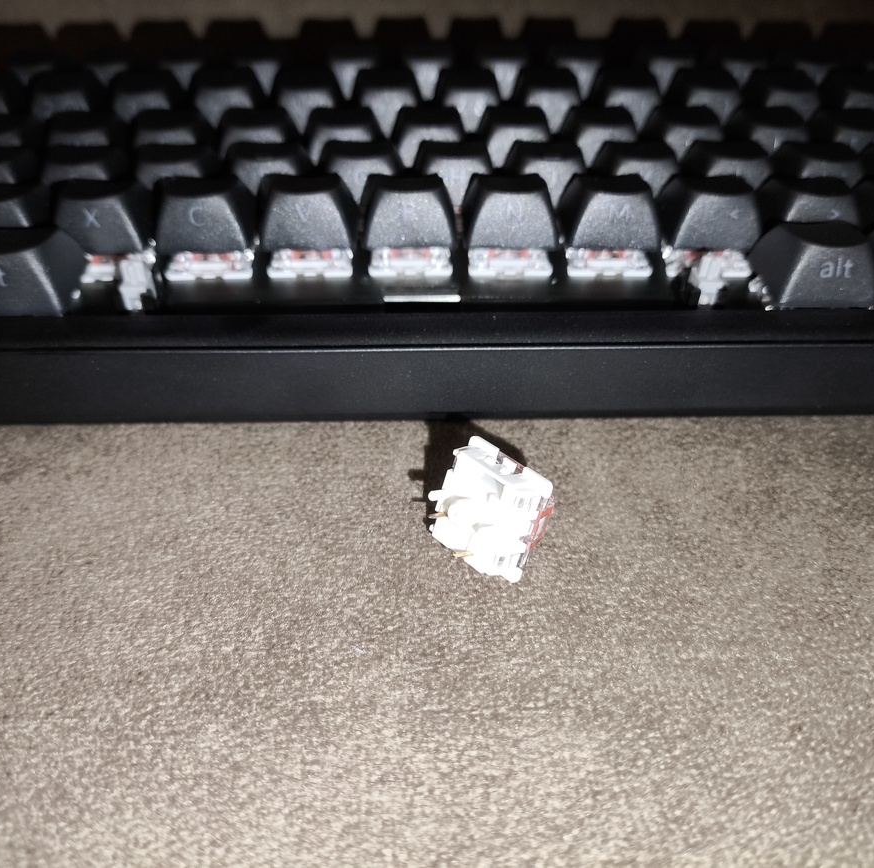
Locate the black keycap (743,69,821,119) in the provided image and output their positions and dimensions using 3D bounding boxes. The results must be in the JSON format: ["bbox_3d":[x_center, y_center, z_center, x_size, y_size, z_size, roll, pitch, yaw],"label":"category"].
[{"bbox_3d":[0.082,-0.081,0.201,0.018,0.010,0.018,-1,41,-1],"label":"black keycap"}]

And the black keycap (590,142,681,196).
[{"bbox_3d":[0.042,-0.056,0.174,0.018,0.009,0.018,-1,40,-1],"label":"black keycap"}]

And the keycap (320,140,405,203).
[{"bbox_3d":[-0.015,-0.054,0.171,0.018,0.009,0.018,-1,41,-2],"label":"keycap"}]

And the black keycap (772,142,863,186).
[{"bbox_3d":[0.079,-0.056,0.172,0.018,0.009,0.018,-1,40,-1],"label":"black keycap"}]

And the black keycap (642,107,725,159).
[{"bbox_3d":[0.055,-0.068,0.186,0.018,0.009,0.018,-1,40,-1],"label":"black keycap"}]

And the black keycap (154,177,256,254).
[{"bbox_3d":[-0.043,-0.042,0.155,0.018,0.009,0.018,-1,41,-2],"label":"black keycap"}]

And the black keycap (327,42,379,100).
[{"bbox_3d":[-0.021,-0.096,0.216,0.018,0.010,0.018,-1,41,-1],"label":"black keycap"}]

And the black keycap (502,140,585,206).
[{"bbox_3d":[0.023,-0.055,0.172,0.018,0.009,0.018,-1,41,-2],"label":"black keycap"}]

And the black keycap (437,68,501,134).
[{"bbox_3d":[0.008,-0.081,0.199,0.018,0.010,0.018,-1,41,-1],"label":"black keycap"}]

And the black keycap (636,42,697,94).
[{"bbox_3d":[0.059,-0.096,0.218,0.018,0.010,0.018,-1,41,-1],"label":"black keycap"}]

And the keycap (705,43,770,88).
[{"bbox_3d":[0.078,-0.096,0.222,0.018,0.011,0.018,-1,40,-1],"label":"keycap"}]

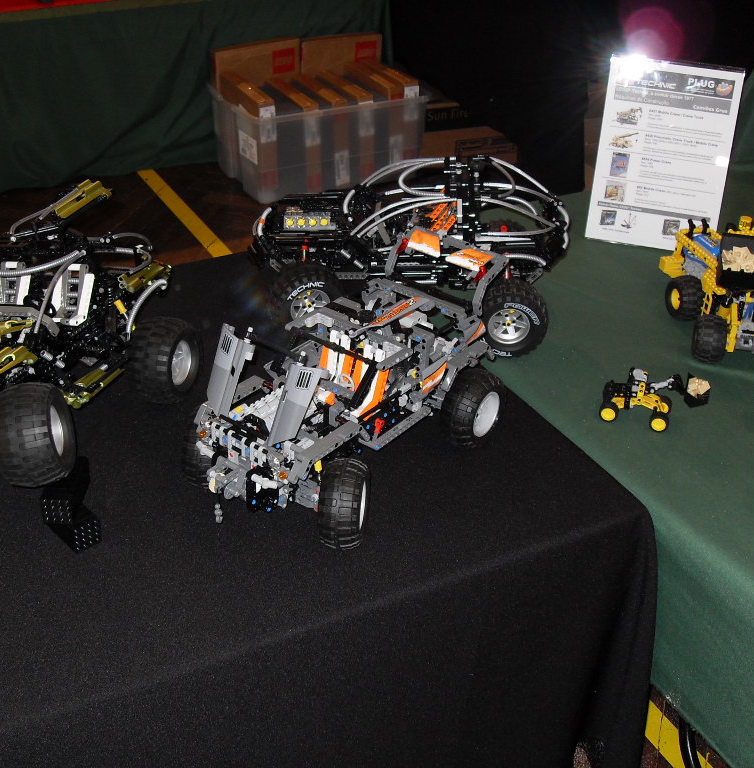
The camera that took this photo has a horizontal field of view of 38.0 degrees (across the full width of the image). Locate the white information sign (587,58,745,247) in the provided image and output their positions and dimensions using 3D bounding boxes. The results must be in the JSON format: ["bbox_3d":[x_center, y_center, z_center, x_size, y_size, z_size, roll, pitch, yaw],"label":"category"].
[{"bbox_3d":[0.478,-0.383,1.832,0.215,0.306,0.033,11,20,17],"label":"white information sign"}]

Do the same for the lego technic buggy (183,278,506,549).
[{"bbox_3d":[-0.030,-0.006,1.231,0.232,0.213,0.367,21,35,31],"label":"lego technic buggy"}]

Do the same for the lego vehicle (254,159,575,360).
[{"bbox_3d":[0.051,-0.209,1.585,0.442,0.222,0.278,6,30,8],"label":"lego vehicle"}]

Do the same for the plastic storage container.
[{"bbox_3d":[-0.240,-1.024,4.430,0.726,0.320,0.534,-13,32,-24],"label":"plastic storage container"}]

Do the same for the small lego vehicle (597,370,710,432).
[{"bbox_3d":[0.345,0.015,1.354,0.132,0.068,0.064,8,30,13],"label":"small lego vehicle"}]

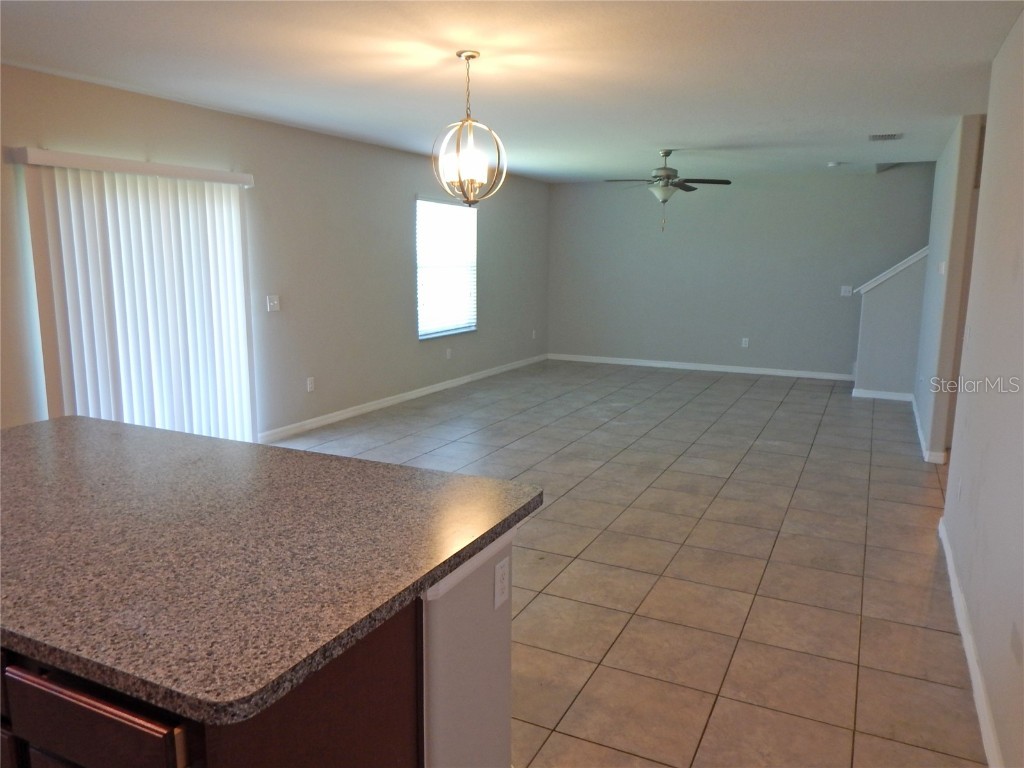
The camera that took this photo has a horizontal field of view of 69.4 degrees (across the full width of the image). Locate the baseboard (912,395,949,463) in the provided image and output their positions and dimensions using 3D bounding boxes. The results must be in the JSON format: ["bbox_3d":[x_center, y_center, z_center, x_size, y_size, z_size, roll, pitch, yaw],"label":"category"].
[{"bbox_3d":[3.985,0.365,7.116,0.130,0.100,2.829,5,11,26],"label":"baseboard"}]

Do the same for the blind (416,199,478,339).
[{"bbox_3d":[-0.774,-1.346,8.712,0.100,1.528,1.343,5,11,26],"label":"blind"}]

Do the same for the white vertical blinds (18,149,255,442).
[{"bbox_3d":[-2.453,-0.381,5.168,0.090,2.100,1.690,5,11,26],"label":"white vertical blinds"}]

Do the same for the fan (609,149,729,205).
[{"bbox_3d":[1.522,-2.060,7.373,1.300,0.520,1.300,5,11,26],"label":"fan"}]

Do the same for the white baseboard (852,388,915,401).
[{"bbox_3d":[4.283,0.123,8.537,0.621,0.090,0.020,5,11,26],"label":"white baseboard"}]

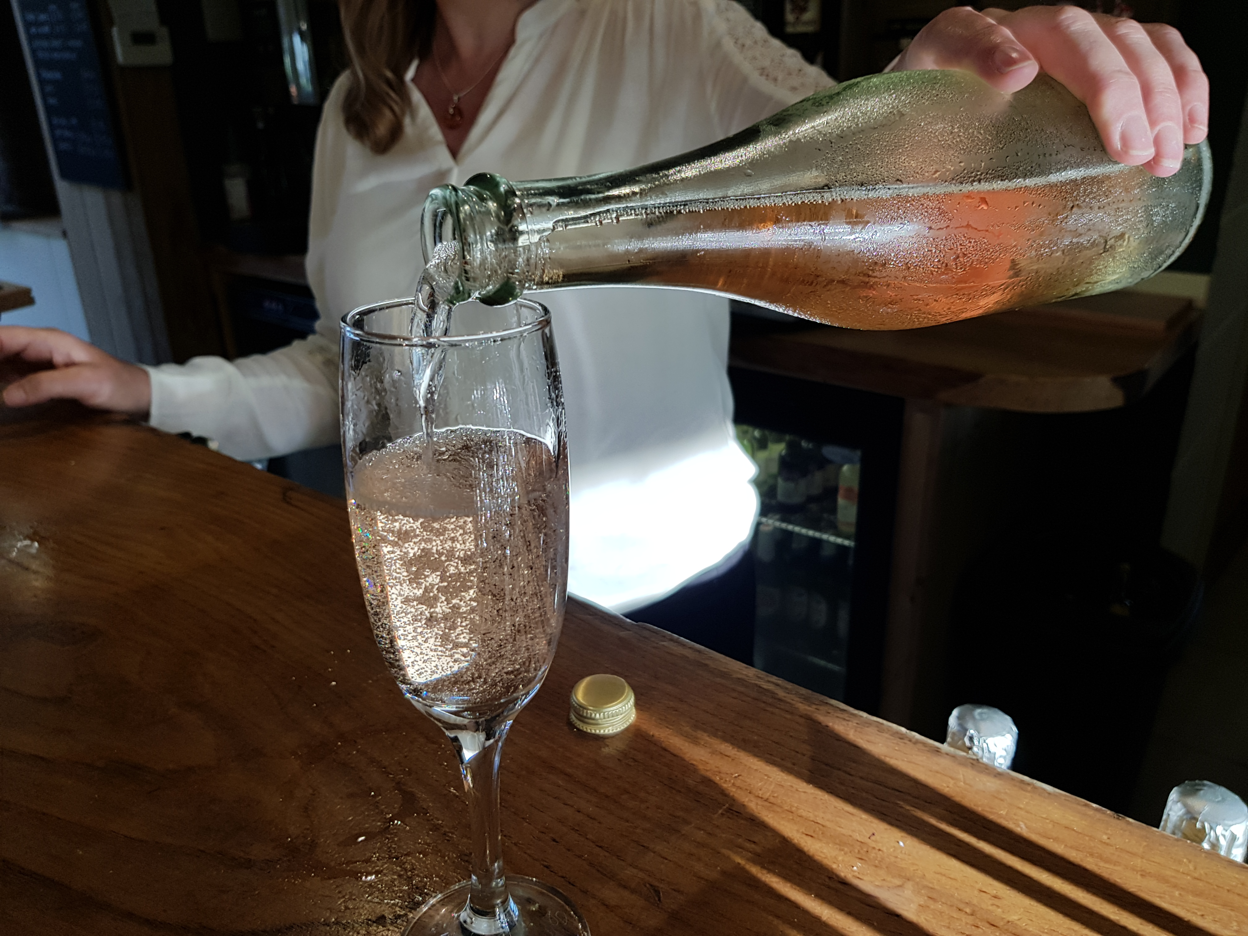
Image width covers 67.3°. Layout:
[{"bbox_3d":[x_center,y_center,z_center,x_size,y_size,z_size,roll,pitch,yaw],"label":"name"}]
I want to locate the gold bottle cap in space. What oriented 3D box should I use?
[{"bbox_3d":[-0.009,0.098,0.392,0.028,0.012,0.028,-1,22,0],"label":"gold bottle cap"}]

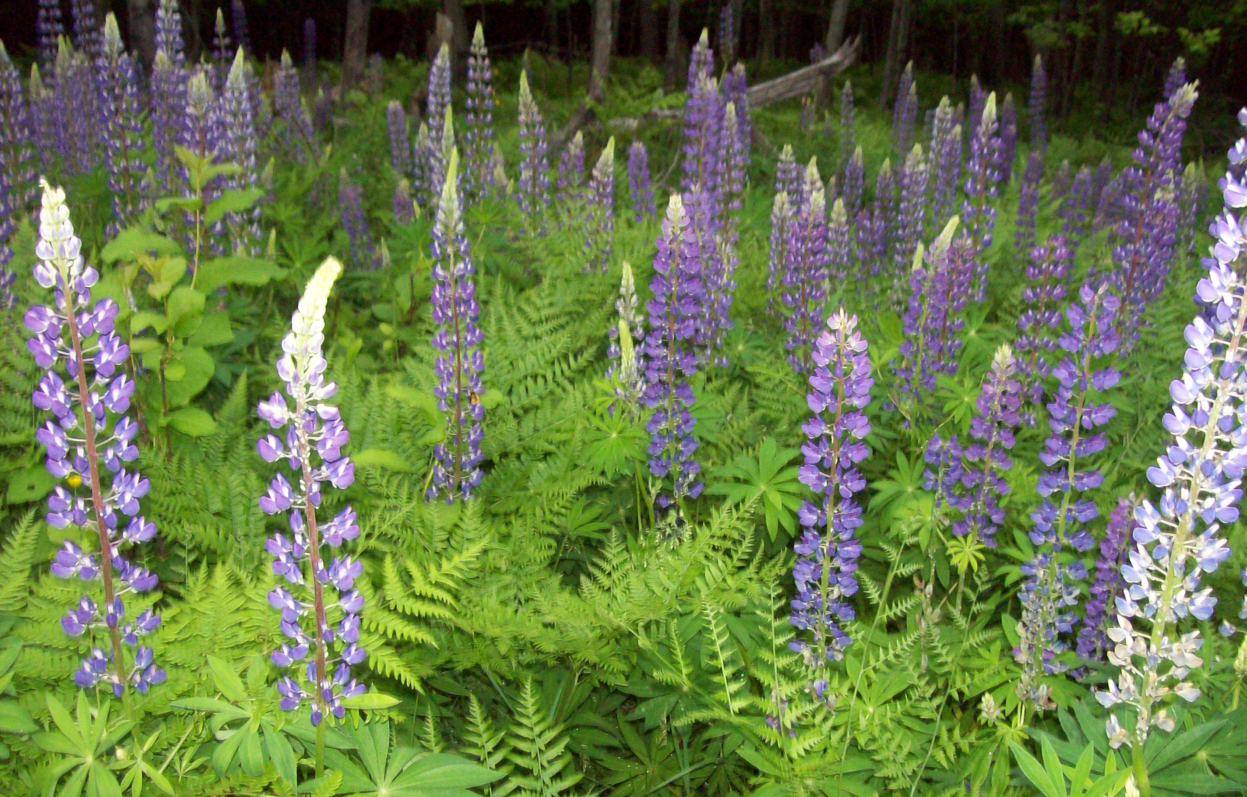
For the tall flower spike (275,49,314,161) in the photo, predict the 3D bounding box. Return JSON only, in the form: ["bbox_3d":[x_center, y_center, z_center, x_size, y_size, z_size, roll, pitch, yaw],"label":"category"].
[{"bbox_3d":[-0.837,-0.746,3.300,0.072,0.279,0.072,-7,17,-13],"label":"tall flower spike"}]

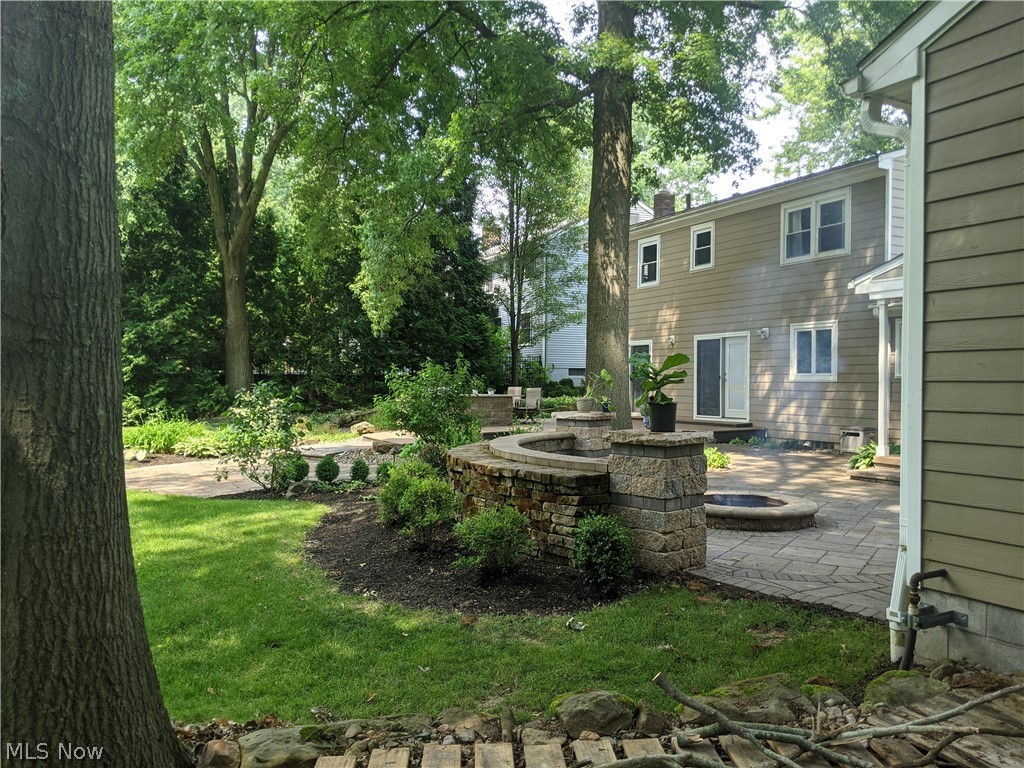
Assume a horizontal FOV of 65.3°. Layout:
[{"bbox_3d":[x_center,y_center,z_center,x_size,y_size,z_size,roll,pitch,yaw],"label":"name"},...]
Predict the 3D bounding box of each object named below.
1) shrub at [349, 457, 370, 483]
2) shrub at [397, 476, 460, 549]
[{"bbox_3d":[-2.170,1.235,11.400,0.300,0.370,0.300,1,0,0],"label":"shrub"},{"bbox_3d":[-0.758,1.157,7.250,0.590,0.630,0.590,1,0,0],"label":"shrub"}]

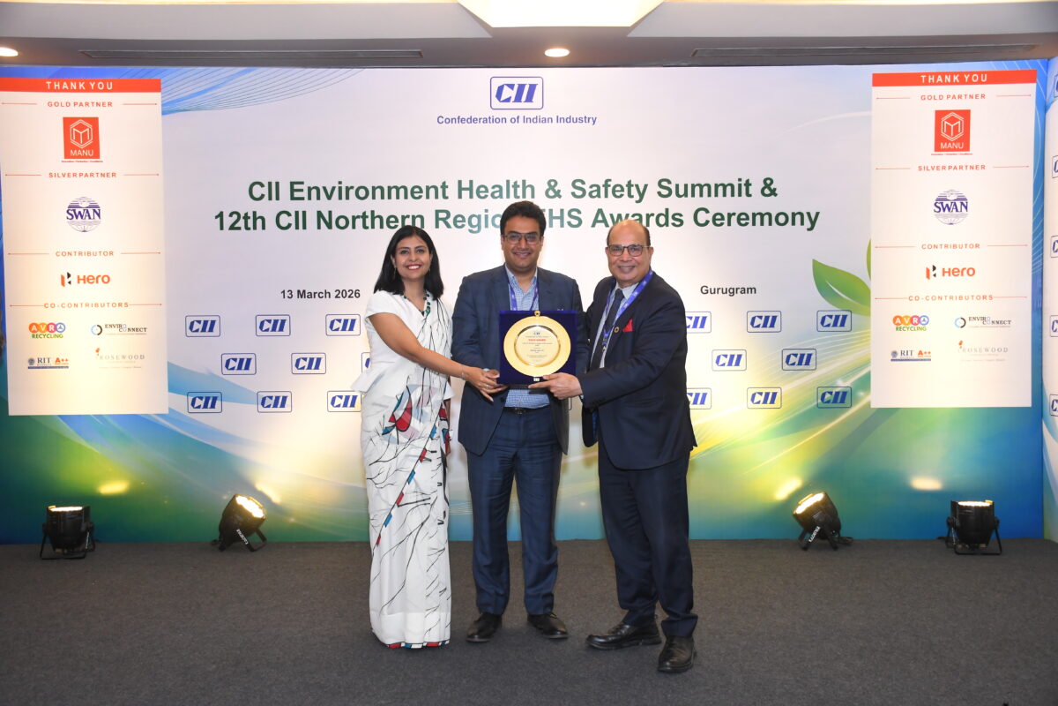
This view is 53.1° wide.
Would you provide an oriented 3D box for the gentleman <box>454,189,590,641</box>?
[{"bbox_3d":[-0.038,0.265,4.271,0.560,1.750,0.440,0,2,0],"label":"gentleman"}]

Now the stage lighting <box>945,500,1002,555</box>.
[{"bbox_3d":[2.427,0.938,5.785,0.270,0.270,0.230,0,2,0],"label":"stage lighting"}]

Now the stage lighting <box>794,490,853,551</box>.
[{"bbox_3d":[1.627,0.933,5.954,0.270,0.280,0.270,0,2,0],"label":"stage lighting"}]

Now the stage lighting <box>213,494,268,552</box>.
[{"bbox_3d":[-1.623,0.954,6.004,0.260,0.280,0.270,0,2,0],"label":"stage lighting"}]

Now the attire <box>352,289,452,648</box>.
[{"bbox_3d":[-0.507,0.438,4.267,0.420,1.410,0.360,-1,2,-18],"label":"attire"}]

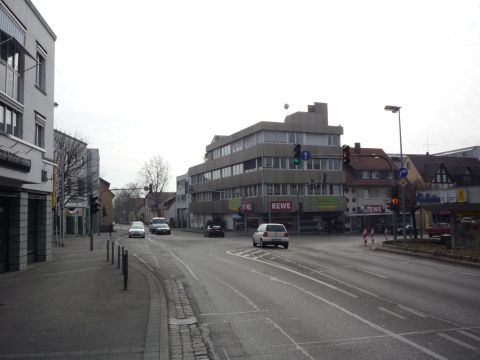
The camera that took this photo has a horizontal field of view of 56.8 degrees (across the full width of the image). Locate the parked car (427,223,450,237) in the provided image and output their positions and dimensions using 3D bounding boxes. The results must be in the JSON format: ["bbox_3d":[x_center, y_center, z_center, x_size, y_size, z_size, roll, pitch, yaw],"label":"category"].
[{"bbox_3d":[19.358,4.761,42.000,4.200,1.420,1.720,3,-6,-44],"label":"parked car"}]

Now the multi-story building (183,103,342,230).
[{"bbox_3d":[2.342,-0.502,71.506,12.300,16.800,30.500,1,-4,-23],"label":"multi-story building"}]

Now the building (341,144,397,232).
[{"bbox_3d":[16.623,1.236,66.055,9.200,12.400,10.500,0,-4,-20],"label":"building"}]

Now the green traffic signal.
[{"bbox_3d":[3.408,-1.494,26.300,0.400,1.150,0.420,-1,-4,5],"label":"green traffic signal"}]

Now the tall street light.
[{"bbox_3d":[10.792,-0.481,30.500,1.300,9.100,0.400,0,-4,-14],"label":"tall street light"}]

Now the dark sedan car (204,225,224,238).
[{"bbox_3d":[-2.718,5.490,47.300,1.700,1.400,4.200,0,-4,-10],"label":"dark sedan car"}]

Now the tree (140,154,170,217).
[{"bbox_3d":[-16.858,1.587,88.000,6.300,14.300,6.300,-1,-4,0],"label":"tree"}]

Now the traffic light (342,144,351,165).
[{"bbox_3d":[6.379,-1.505,26.500,0.400,1.150,0.420,-1,-4,6],"label":"traffic light"}]

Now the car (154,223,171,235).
[{"bbox_3d":[-9.335,6.024,54.000,1.730,1.420,4.300,0,-4,-13],"label":"car"}]

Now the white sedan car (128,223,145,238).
[{"bbox_3d":[-10.735,5.258,46.200,1.730,1.500,4.200,0,-4,-11],"label":"white sedan car"}]

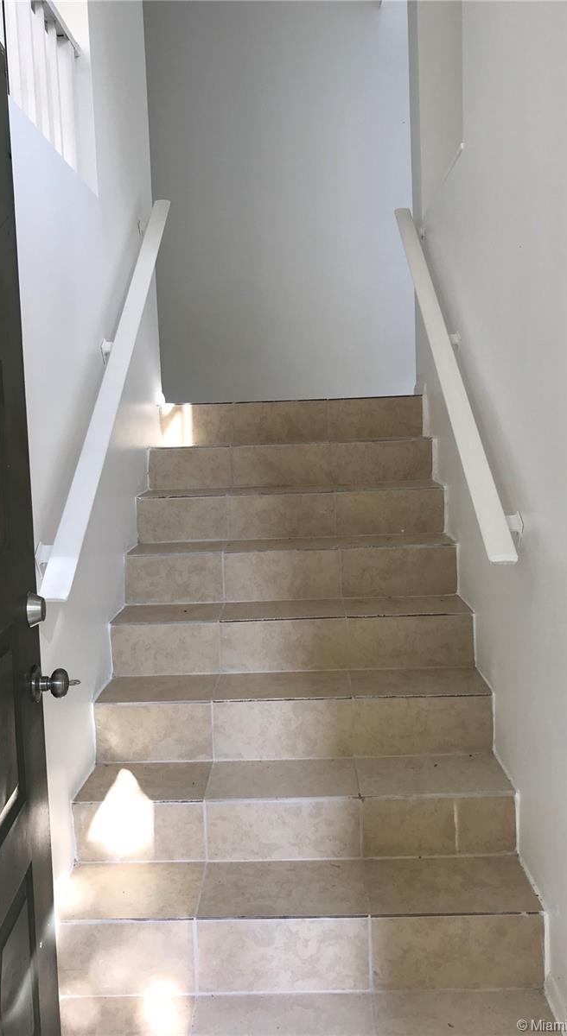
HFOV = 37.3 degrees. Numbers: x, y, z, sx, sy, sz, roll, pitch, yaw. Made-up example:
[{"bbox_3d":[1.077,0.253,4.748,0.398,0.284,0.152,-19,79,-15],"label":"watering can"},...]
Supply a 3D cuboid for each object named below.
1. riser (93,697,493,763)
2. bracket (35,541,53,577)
[{"bbox_3d":[0.028,0.641,2.557,1.213,0.180,0.020,-2,6,2],"label":"riser"},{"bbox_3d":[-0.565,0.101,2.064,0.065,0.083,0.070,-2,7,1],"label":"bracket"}]

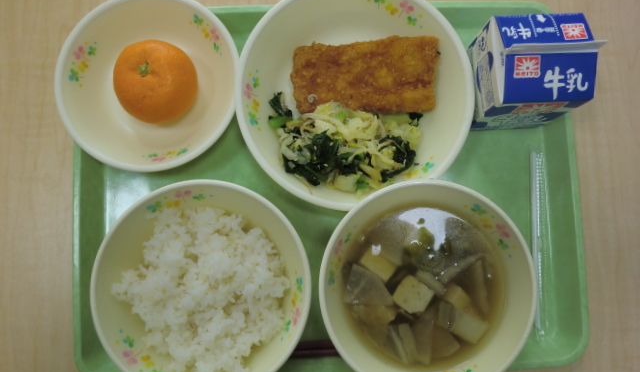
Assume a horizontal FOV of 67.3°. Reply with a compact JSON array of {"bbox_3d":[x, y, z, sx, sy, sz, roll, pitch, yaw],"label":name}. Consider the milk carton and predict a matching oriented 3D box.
[{"bbox_3d":[0.141,-0.079,0.328,0.058,0.091,0.058,-3,84,-1],"label":"milk carton"}]

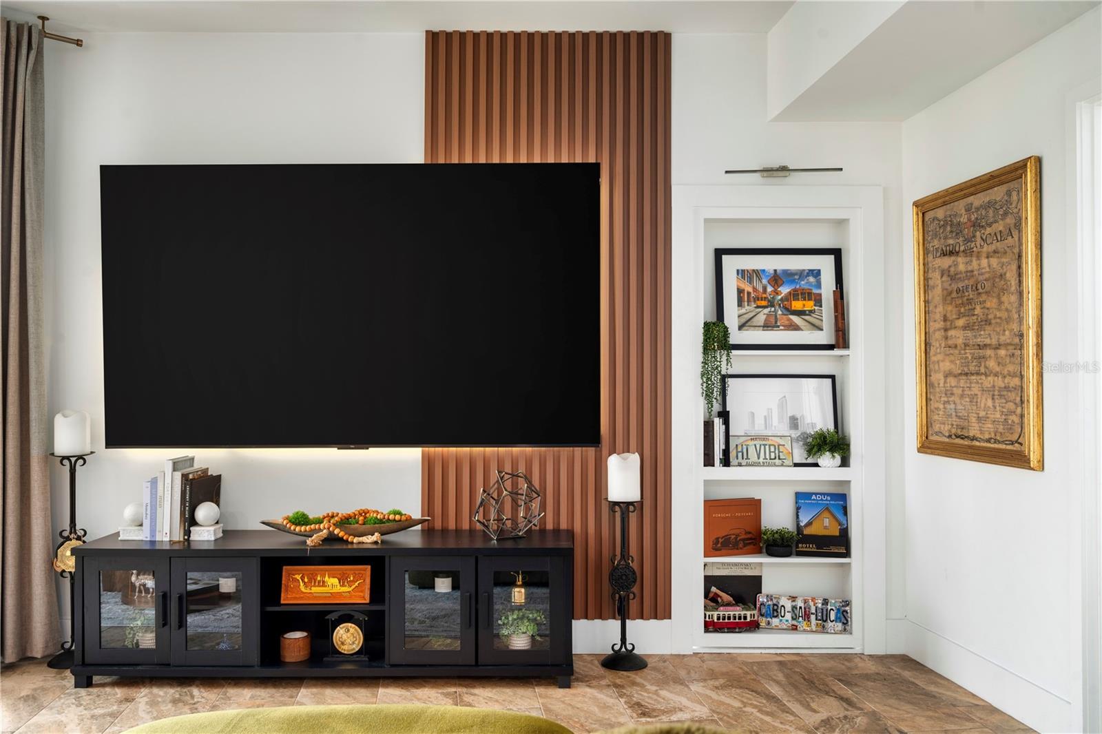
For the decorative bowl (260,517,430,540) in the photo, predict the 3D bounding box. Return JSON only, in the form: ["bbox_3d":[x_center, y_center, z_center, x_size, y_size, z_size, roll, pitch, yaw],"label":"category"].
[{"bbox_3d":[-0.863,0.675,3.721,0.715,0.087,0.180,0,-1,0],"label":"decorative bowl"}]

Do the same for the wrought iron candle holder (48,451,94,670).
[{"bbox_3d":[-2.068,0.824,3.834,0.202,0.903,0.202,0,-1,0],"label":"wrought iron candle holder"}]

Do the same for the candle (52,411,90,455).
[{"bbox_3d":[-2.072,0.286,3.841,0.138,0.188,0.138,0,-1,0],"label":"candle"}]

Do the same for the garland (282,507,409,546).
[{"bbox_3d":[-0.856,0.657,3.662,0.539,0.122,0.218,0,-1,0],"label":"garland"}]

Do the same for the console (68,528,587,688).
[{"bbox_3d":[-0.902,0.996,3.714,1.982,0.555,0.425,0,-1,0],"label":"console"}]

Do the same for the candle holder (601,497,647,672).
[{"bbox_3d":[0.315,0.926,3.828,0.202,0.699,0.202,0,-1,0],"label":"candle holder"}]

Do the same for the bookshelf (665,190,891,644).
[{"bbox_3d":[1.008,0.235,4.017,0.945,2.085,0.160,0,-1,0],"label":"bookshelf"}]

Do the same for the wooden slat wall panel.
[{"bbox_3d":[-0.015,-0.189,3.950,1.100,2.613,0.026,0,-1,0],"label":"wooden slat wall panel"}]

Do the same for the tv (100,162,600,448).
[{"bbox_3d":[-0.870,-0.268,3.892,2.162,1.235,0.060,0,2,0],"label":"tv"}]

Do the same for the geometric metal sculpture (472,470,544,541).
[{"bbox_3d":[-0.179,0.578,3.747,0.303,0.283,0.290,0,-1,0],"label":"geometric metal sculpture"}]

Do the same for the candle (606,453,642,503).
[{"bbox_3d":[0.316,0.475,3.834,0.141,0.207,0.141,0,-1,0],"label":"candle"}]

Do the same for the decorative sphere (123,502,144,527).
[{"bbox_3d":[-1.749,0.623,3.742,0.101,0.101,0.101,0,-1,0],"label":"decorative sphere"}]

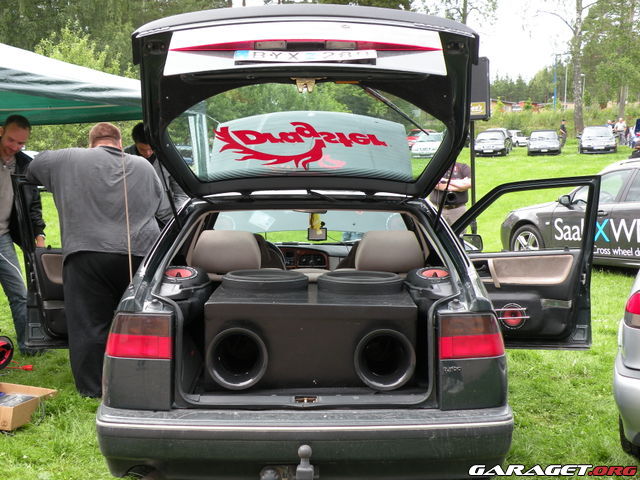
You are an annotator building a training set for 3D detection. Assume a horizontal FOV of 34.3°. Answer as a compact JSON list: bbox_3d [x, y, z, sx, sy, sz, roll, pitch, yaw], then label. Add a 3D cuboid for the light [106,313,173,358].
[{"bbox_3d":[-0.708,0.375,4.070,0.280,0.175,0.190,1,6,8],"label":"light"}]

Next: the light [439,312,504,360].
[{"bbox_3d":[0.597,0.375,4.070,0.280,0.175,0.190,-1,6,-8],"label":"light"}]

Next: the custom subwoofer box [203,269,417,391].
[{"bbox_3d":[-0.039,0.380,4.500,0.880,0.410,0.580,0,6,-1],"label":"custom subwoofer box"}]

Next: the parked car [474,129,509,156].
[{"bbox_3d":[9.303,-5.203,56.000,1.720,1.400,4.550,1,6,6],"label":"parked car"}]

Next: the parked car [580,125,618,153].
[{"bbox_3d":[13.908,-4.978,51.800,1.760,1.420,4.500,1,6,13],"label":"parked car"}]

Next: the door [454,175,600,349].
[{"bbox_3d":[1.283,0.135,6.908,1.130,1.140,0.240,1,6,9],"label":"door"}]

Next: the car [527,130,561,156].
[{"bbox_3d":[11.941,-5.142,55.000,1.700,1.400,4.500,1,6,11],"label":"car"}]

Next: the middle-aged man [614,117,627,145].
[{"bbox_3d":[19.174,-6.903,66.000,0.450,1.770,0.580,-4,8,-35],"label":"middle-aged man"}]

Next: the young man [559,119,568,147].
[{"bbox_3d":[15.417,-6.718,65.500,0.380,1.770,0.500,-5,8,-40],"label":"young man"}]

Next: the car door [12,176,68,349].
[{"bbox_3d":[-1.461,0.135,6.908,1.130,1.140,0.240,-1,6,-9],"label":"car door"}]

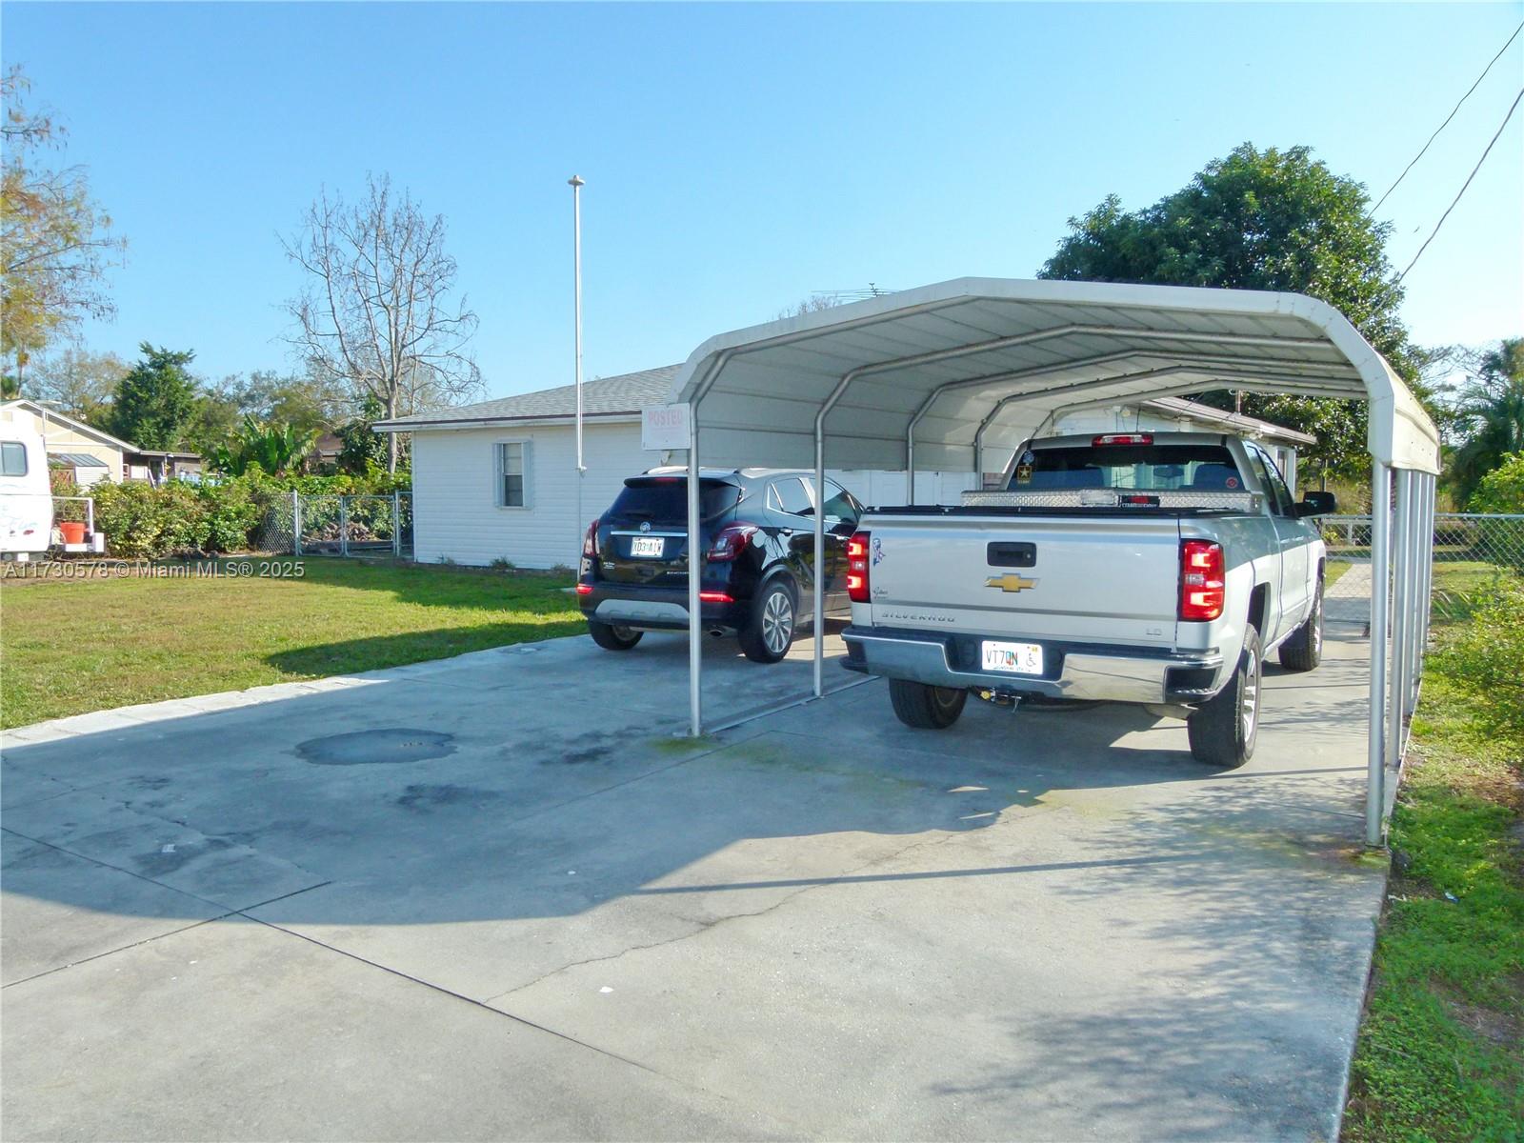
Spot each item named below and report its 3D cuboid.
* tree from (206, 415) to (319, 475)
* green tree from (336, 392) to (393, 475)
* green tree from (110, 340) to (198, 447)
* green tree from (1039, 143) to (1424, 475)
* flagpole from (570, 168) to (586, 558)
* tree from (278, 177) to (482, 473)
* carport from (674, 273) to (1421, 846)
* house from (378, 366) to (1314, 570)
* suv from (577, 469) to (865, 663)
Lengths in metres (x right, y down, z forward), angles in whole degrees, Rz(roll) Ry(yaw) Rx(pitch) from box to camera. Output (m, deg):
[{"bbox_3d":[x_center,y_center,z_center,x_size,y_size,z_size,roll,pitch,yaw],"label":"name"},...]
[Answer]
[{"bbox_3d":[-11.890,-2.195,26.359,2.354,3.083,2.354,-2,5,-24],"label":"tree"},{"bbox_3d":[-11.149,-3.013,30.916,2.200,3.933,2.200,-2,5,-20],"label":"green tree"},{"bbox_3d":[-23.906,-5.547,43.603,3.003,6.872,3.003,-3,6,-28],"label":"green tree"},{"bbox_3d":[12.945,-6.614,31.527,10.055,10.903,10.055,2,5,22],"label":"green tree"},{"bbox_3d":[-2.516,-2.586,15.333,0.200,5.704,0.200,-1,5,-9],"label":"flagpole"},{"bbox_3d":[-9.817,-5.620,29.033,4.932,9.443,4.932,-2,5,-18],"label":"tree"},{"bbox_3d":[2.731,-0.410,8.117,3.723,2.575,6.303,3,6,33],"label":"carport"},{"bbox_3d":[3.306,-2.661,23.417,13.203,4.450,17.384,3,6,33],"label":"house"},{"bbox_3d":[-0.006,-0.172,10.774,1.780,1.660,4.280,3,6,29],"label":"suv"}]

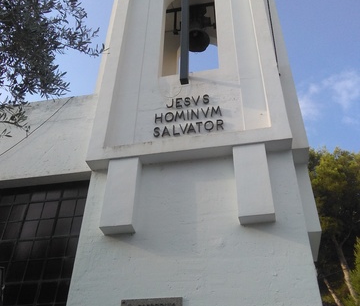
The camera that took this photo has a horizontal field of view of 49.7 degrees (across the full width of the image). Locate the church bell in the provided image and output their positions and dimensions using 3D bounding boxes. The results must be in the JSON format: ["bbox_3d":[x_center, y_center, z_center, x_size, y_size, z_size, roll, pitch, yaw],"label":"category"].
[{"bbox_3d":[0.360,-2.770,8.535,0.607,1.056,0.572,1,-37,1],"label":"church bell"}]

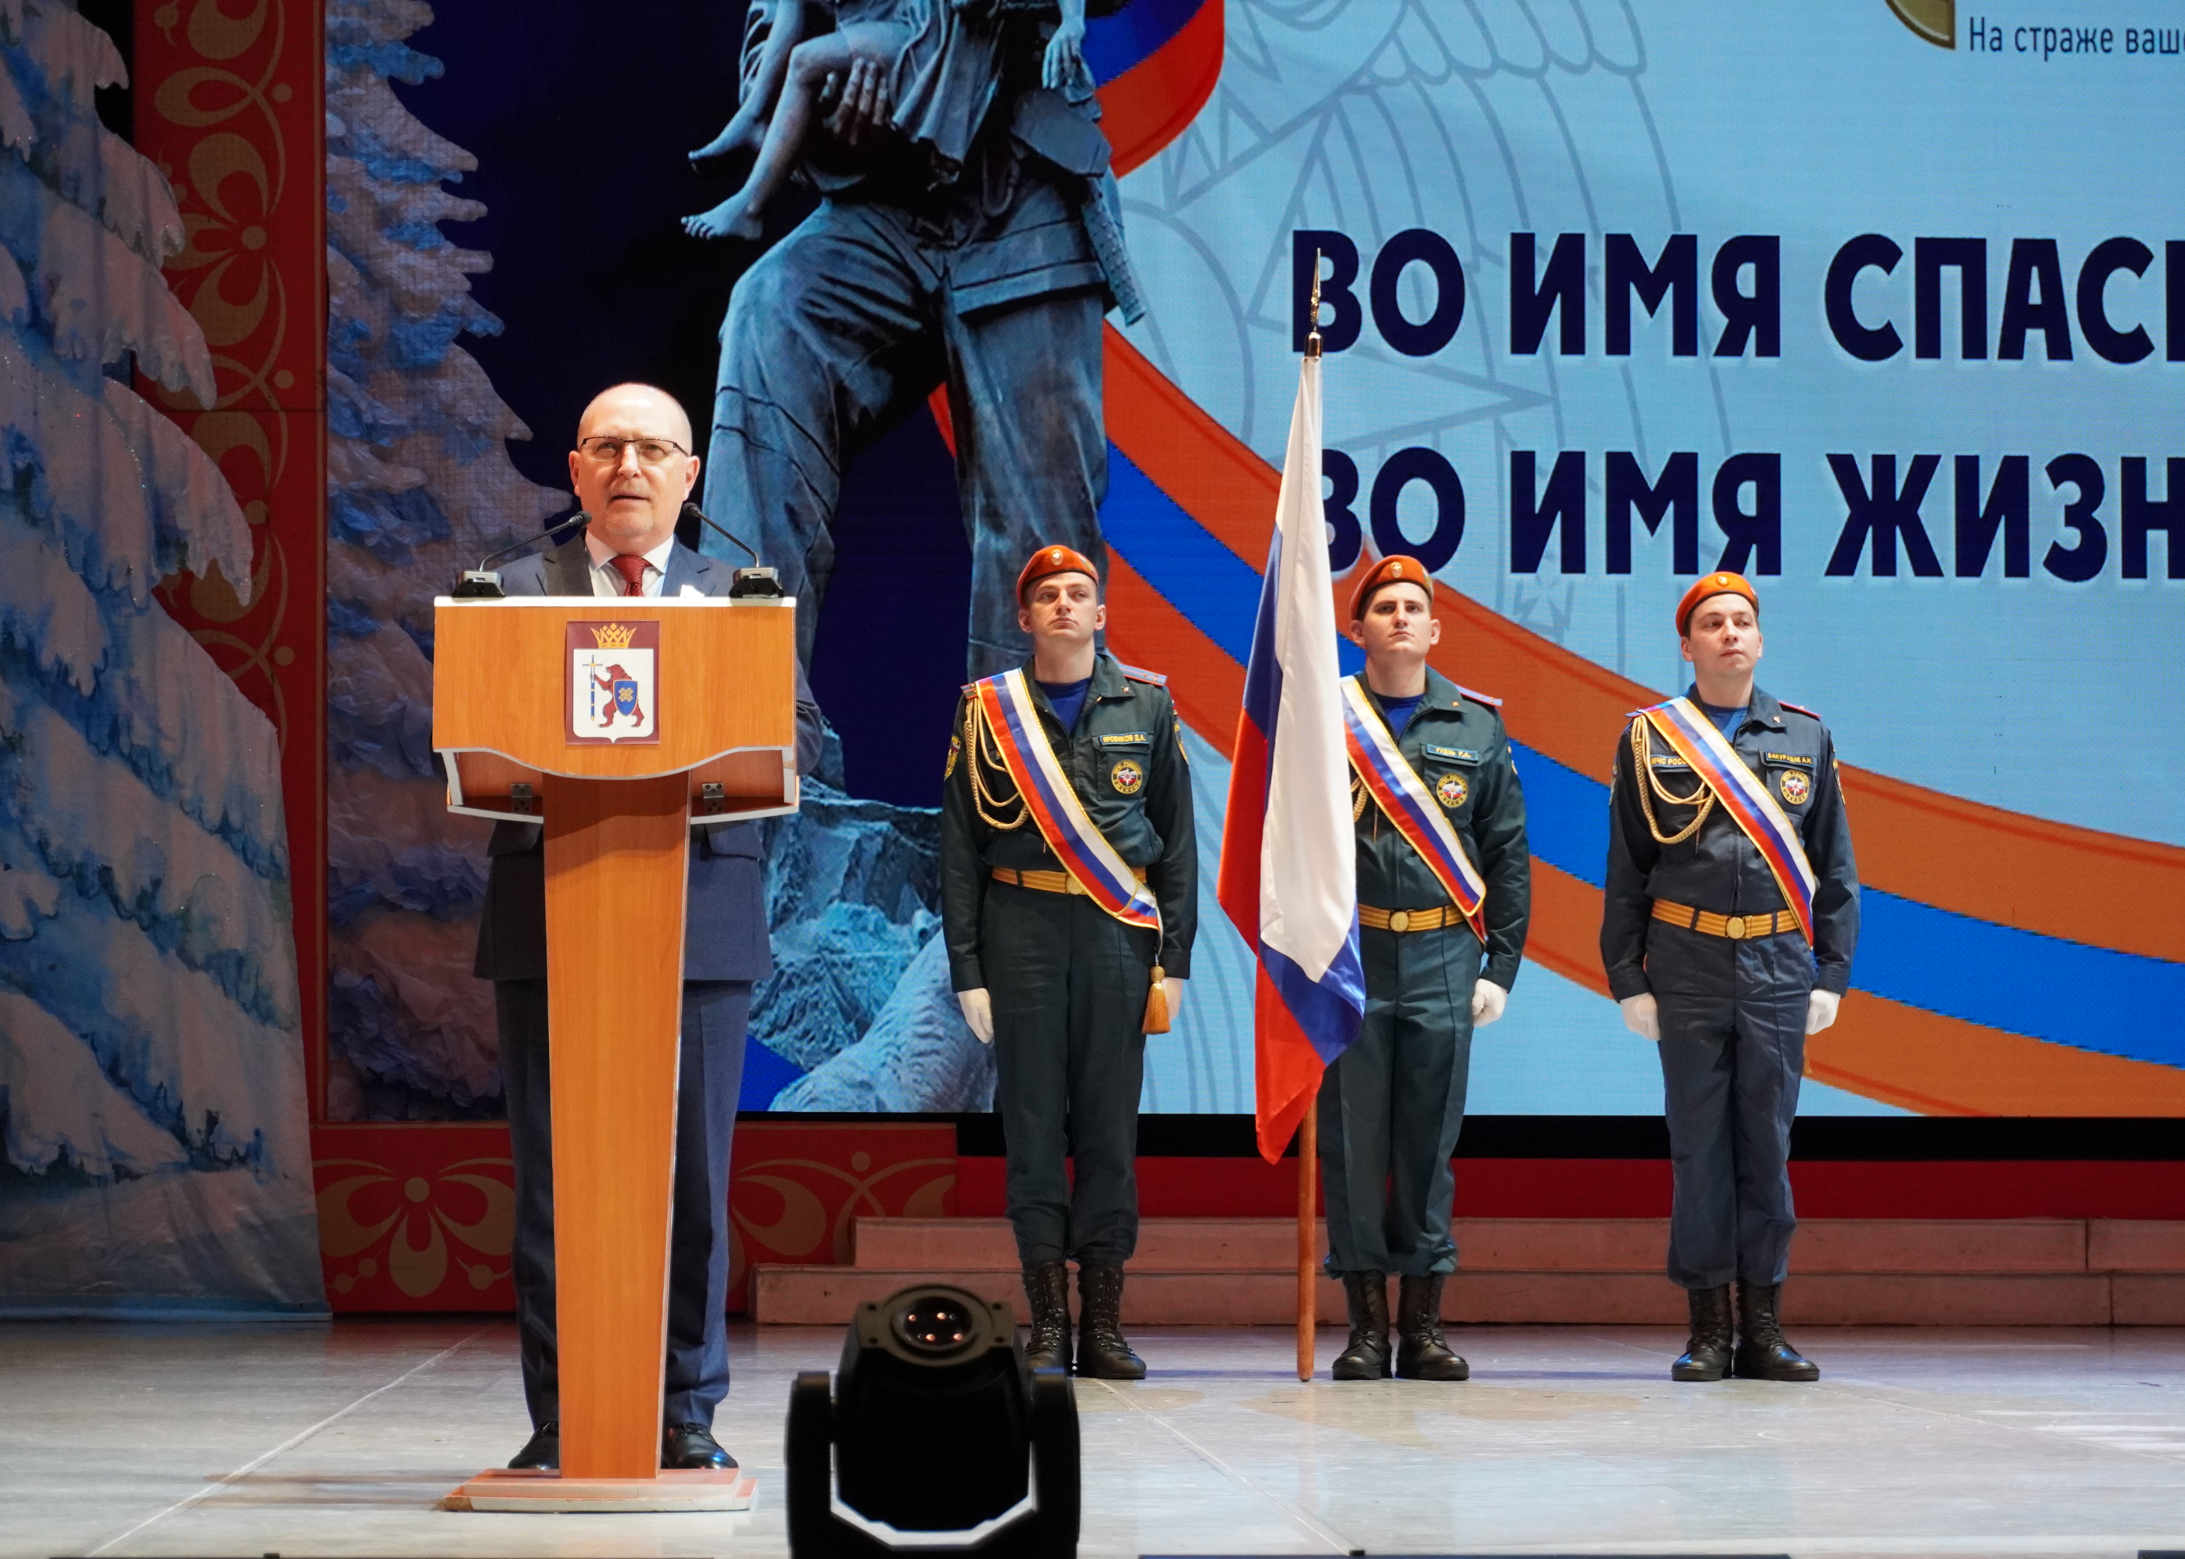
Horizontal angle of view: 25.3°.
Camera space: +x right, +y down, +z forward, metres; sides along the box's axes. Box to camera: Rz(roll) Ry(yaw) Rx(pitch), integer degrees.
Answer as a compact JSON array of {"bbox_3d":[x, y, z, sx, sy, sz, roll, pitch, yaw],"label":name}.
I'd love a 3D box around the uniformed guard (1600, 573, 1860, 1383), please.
[{"bbox_3d":[1.433,0.433,10.927,0.588,1.803,0.340,0,-4,-3],"label":"uniformed guard"}]

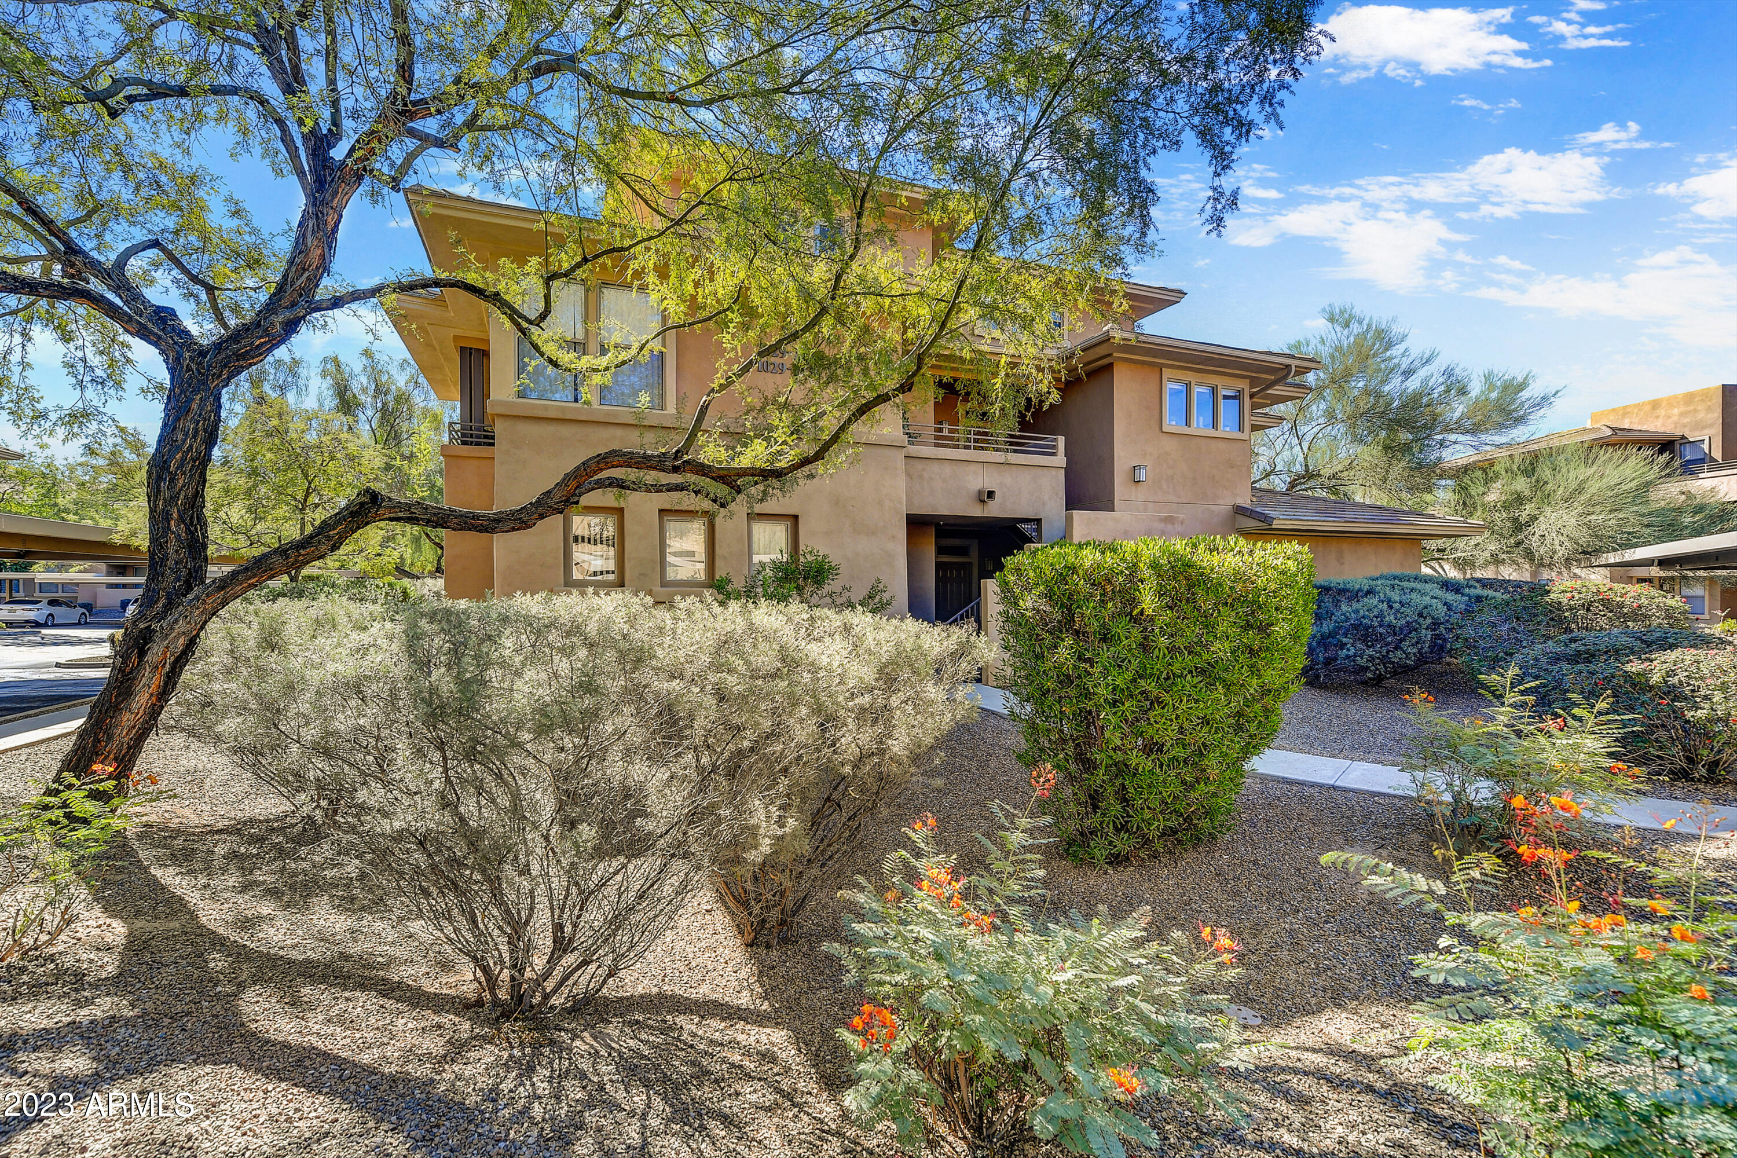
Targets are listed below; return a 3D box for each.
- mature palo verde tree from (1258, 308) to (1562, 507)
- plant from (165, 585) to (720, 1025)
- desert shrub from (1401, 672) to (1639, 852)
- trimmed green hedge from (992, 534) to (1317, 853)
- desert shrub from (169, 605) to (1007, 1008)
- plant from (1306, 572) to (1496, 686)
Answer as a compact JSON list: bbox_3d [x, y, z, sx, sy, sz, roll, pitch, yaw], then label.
[{"bbox_3d":[12.900,-2.650,17.200,7.200,8.600,6.500,0,0,-20],"label":"mature palo verde tree"},{"bbox_3d":[-1.460,0.850,2.670,1.850,1.600,1.750,0,0,-20],"label":"plant"},{"bbox_3d":[3.880,1.120,4.080,1.200,1.070,1.100,0,0,-20],"label":"desert shrub"},{"bbox_3d":[1.790,0.710,4.380,1.700,1.880,1.450,0,0,-20],"label":"trimmed green hedge"},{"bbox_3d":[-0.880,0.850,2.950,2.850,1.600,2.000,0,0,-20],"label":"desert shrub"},{"bbox_3d":[8.500,0.780,11.200,3.000,1.700,2.400,0,0,-20],"label":"plant"}]

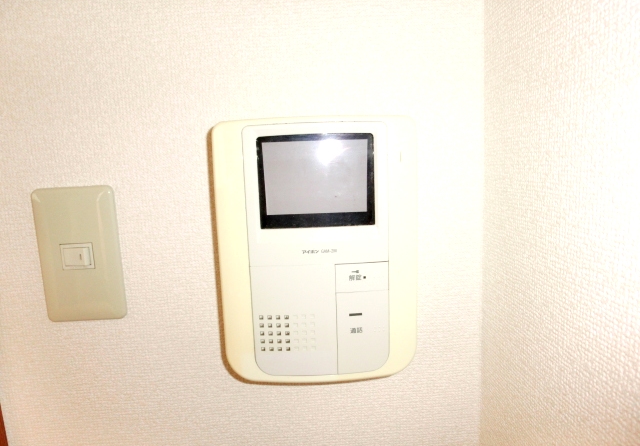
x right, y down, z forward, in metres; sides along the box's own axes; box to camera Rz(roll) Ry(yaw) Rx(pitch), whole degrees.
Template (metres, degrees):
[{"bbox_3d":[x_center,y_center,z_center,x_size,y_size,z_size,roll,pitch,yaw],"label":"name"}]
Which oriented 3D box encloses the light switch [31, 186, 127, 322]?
[{"bbox_3d":[-0.210,0.029,0.388,0.070,0.120,0.009,-2,9,-1],"label":"light switch"}]

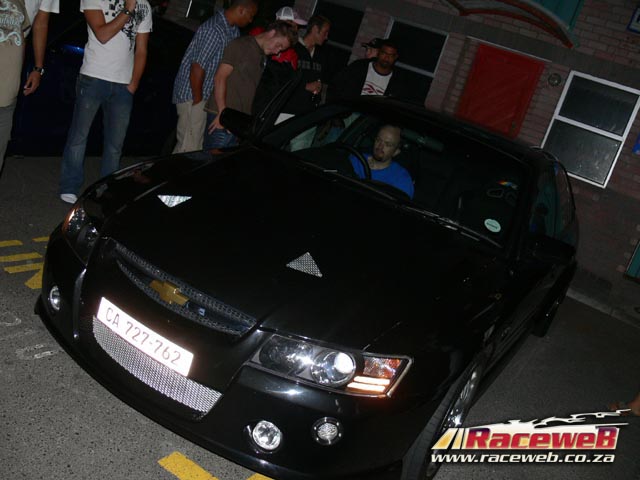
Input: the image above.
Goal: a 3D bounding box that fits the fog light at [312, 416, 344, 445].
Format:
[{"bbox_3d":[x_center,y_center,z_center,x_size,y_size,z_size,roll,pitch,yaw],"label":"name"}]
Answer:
[{"bbox_3d":[0.029,0.679,2.325,0.105,0.105,0.055,18,16,2],"label":"fog light"}]

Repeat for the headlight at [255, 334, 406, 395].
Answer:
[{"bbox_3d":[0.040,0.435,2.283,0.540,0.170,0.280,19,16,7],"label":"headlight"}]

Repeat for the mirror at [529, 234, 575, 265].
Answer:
[{"bbox_3d":[1.165,0.055,3.272,0.215,0.145,0.115,26,18,26],"label":"mirror"}]

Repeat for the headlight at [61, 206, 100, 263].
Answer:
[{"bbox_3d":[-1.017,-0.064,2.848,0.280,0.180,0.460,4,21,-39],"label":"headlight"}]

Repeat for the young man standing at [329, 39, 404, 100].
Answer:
[{"bbox_3d":[0.360,-0.888,6.034,0.550,1.780,0.340,16,16,-7],"label":"young man standing"}]

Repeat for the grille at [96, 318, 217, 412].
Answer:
[{"bbox_3d":[-0.655,0.459,2.447,0.690,0.150,0.090,25,18,26],"label":"grille"}]

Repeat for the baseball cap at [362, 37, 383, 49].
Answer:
[{"bbox_3d":[0.526,-1.918,6.300,0.260,0.130,0.180,5,21,-37],"label":"baseball cap"}]

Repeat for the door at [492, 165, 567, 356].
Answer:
[{"bbox_3d":[1.238,0.095,3.805,0.250,1.060,1.150,25,18,26],"label":"door"}]

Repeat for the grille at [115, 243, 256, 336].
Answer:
[{"bbox_3d":[-0.563,0.191,2.453,0.770,0.125,0.110,26,18,26],"label":"grille"}]

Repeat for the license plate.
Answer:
[{"bbox_3d":[-0.647,0.350,2.364,0.495,0.105,0.020,25,18,26],"label":"license plate"}]

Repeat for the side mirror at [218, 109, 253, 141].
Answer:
[{"bbox_3d":[-0.529,-0.732,4.100,0.215,0.150,0.115,17,16,-1],"label":"side mirror"}]

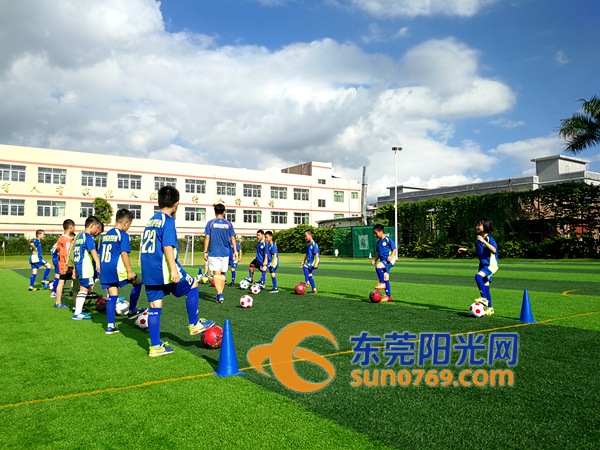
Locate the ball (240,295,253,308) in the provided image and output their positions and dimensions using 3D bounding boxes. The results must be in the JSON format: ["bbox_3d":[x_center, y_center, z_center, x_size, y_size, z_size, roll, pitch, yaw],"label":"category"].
[{"bbox_3d":[-0.827,1.200,7.300,0.210,0.210,0.210,0,-3,0],"label":"ball"}]

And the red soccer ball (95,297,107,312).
[{"bbox_3d":[-2.975,1.201,7.050,0.208,0.208,0.208,0,-3,0],"label":"red soccer ball"}]

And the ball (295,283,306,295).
[{"bbox_3d":[0.014,1.259,9.150,0.212,0.212,0.212,0,-3,0],"label":"ball"}]

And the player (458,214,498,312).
[{"bbox_3d":[2.386,0.547,6.220,0.520,1.320,0.420,1,-4,-28],"label":"player"}]

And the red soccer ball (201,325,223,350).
[{"bbox_3d":[-0.783,1.020,4.220,0.210,0.210,0.210,-1,-3,0],"label":"red soccer ball"}]

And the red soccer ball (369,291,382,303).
[{"bbox_3d":[1.254,1.199,7.750,0.210,0.210,0.210,-1,-3,0],"label":"red soccer ball"}]

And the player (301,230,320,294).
[{"bbox_3d":[0.216,0.765,9.650,0.440,1.300,0.380,1,-4,-28],"label":"player"}]

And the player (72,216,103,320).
[{"bbox_3d":[-2.808,0.568,6.200,0.460,1.370,0.400,2,-4,-40],"label":"player"}]

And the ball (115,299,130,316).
[{"bbox_3d":[-2.492,1.176,6.600,0.208,0.208,0.208,0,-3,0],"label":"ball"}]

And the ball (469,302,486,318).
[{"bbox_3d":[2.314,1.095,6.080,0.210,0.210,0.210,-1,-3,0],"label":"ball"}]

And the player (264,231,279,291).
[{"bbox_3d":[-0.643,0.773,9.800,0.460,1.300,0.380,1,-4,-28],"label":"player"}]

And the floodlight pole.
[{"bbox_3d":[8.818,-1.916,42.500,0.500,10.200,1.000,2,-4,-31],"label":"floodlight pole"}]

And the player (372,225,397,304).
[{"bbox_3d":[1.440,0.652,7.950,0.450,1.320,0.400,2,-4,-35],"label":"player"}]

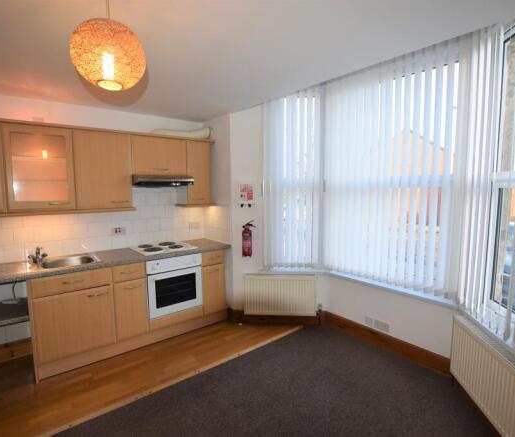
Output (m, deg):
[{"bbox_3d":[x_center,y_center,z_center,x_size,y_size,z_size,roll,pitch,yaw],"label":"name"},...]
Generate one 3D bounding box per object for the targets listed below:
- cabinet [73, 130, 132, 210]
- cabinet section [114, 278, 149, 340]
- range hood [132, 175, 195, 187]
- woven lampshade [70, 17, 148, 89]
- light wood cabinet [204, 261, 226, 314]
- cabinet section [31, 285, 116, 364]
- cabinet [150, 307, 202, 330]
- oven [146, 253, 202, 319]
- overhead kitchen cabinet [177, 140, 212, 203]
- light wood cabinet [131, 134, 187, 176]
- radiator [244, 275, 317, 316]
[{"bbox_3d":[-1.587,-0.474,2.798,0.488,0.728,0.320,-5,7,-36],"label":"cabinet"},{"bbox_3d":[-1.391,0.869,2.907,0.297,0.585,0.550,-5,8,-36],"label":"cabinet section"},{"bbox_3d":[-1.093,-0.432,3.047,0.597,0.095,0.505,-5,7,-36],"label":"range hood"},{"bbox_3d":[-0.654,-0.714,1.210,0.297,0.278,0.297,-5,7,-36],"label":"woven lampshade"},{"bbox_3d":[-0.660,0.799,3.380,0.270,0.569,0.570,-5,7,-36],"label":"light wood cabinet"},{"bbox_3d":[-1.746,0.900,2.645,0.588,0.585,0.550,-5,8,-36],"label":"cabinet section"},{"bbox_3d":[-1.006,1.048,3.142,0.598,0.127,0.560,-5,7,-36],"label":"cabinet"},{"bbox_3d":[-1.005,0.689,3.101,0.598,0.595,0.560,-5,7,-36],"label":"oven"},{"bbox_3d":[-0.787,-0.538,3.375,0.300,0.728,0.320,-5,7,-36],"label":"overhead kitchen cabinet"},{"bbox_3d":[-1.151,-0.676,3.099,0.595,0.393,0.320,-5,7,-36],"label":"light wood cabinet"},{"bbox_3d":[0.255,0.877,3.104,0.800,0.488,0.075,0,5,4],"label":"radiator"}]

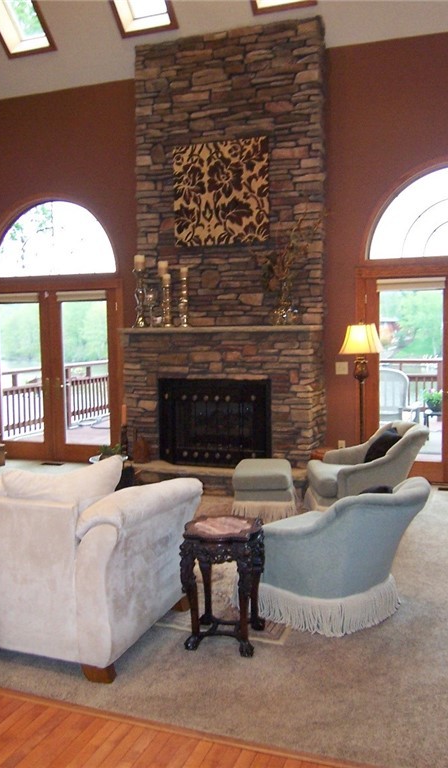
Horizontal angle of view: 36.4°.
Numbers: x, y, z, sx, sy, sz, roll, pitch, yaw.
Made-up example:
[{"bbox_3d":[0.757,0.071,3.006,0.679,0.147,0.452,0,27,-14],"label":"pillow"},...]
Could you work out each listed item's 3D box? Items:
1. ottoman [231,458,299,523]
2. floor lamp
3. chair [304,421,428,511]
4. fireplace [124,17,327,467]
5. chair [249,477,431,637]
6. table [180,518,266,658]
[{"bbox_3d":[0.338,0.894,5.593,0.480,0.430,0.460,0,5,5],"label":"ottoman"},{"bbox_3d":[1.323,0.208,6.598,0.405,1.600,0.405,1,5,19],"label":"floor lamp"},{"bbox_3d":[1.191,0.686,5.776,0.879,0.766,0.726,-1,4,-8],"label":"chair"},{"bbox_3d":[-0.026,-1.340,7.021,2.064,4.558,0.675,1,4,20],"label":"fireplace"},{"bbox_3d":[0.629,0.832,3.764,0.879,0.766,0.726,3,6,45],"label":"chair"},{"bbox_3d":[0.004,1.000,3.419,0.350,0.585,0.350,0,5,15],"label":"table"}]

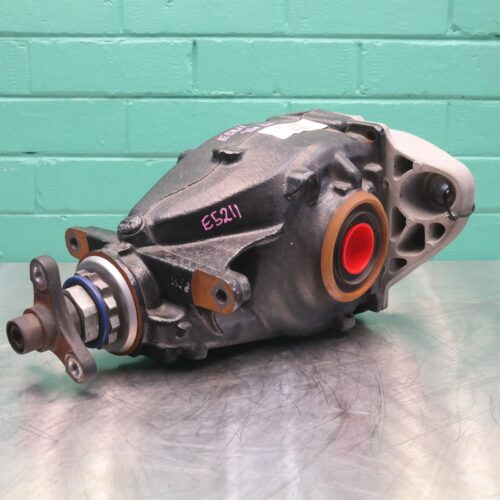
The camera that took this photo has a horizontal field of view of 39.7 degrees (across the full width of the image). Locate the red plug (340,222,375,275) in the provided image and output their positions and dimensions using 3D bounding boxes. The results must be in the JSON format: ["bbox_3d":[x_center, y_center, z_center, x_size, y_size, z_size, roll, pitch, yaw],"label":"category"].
[{"bbox_3d":[0.103,-0.003,0.703,0.021,0.052,0.052,14,18,42],"label":"red plug"}]

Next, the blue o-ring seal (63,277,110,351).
[{"bbox_3d":[-0.147,0.057,0.624,0.068,0.068,0.006,12,22,42],"label":"blue o-ring seal"}]

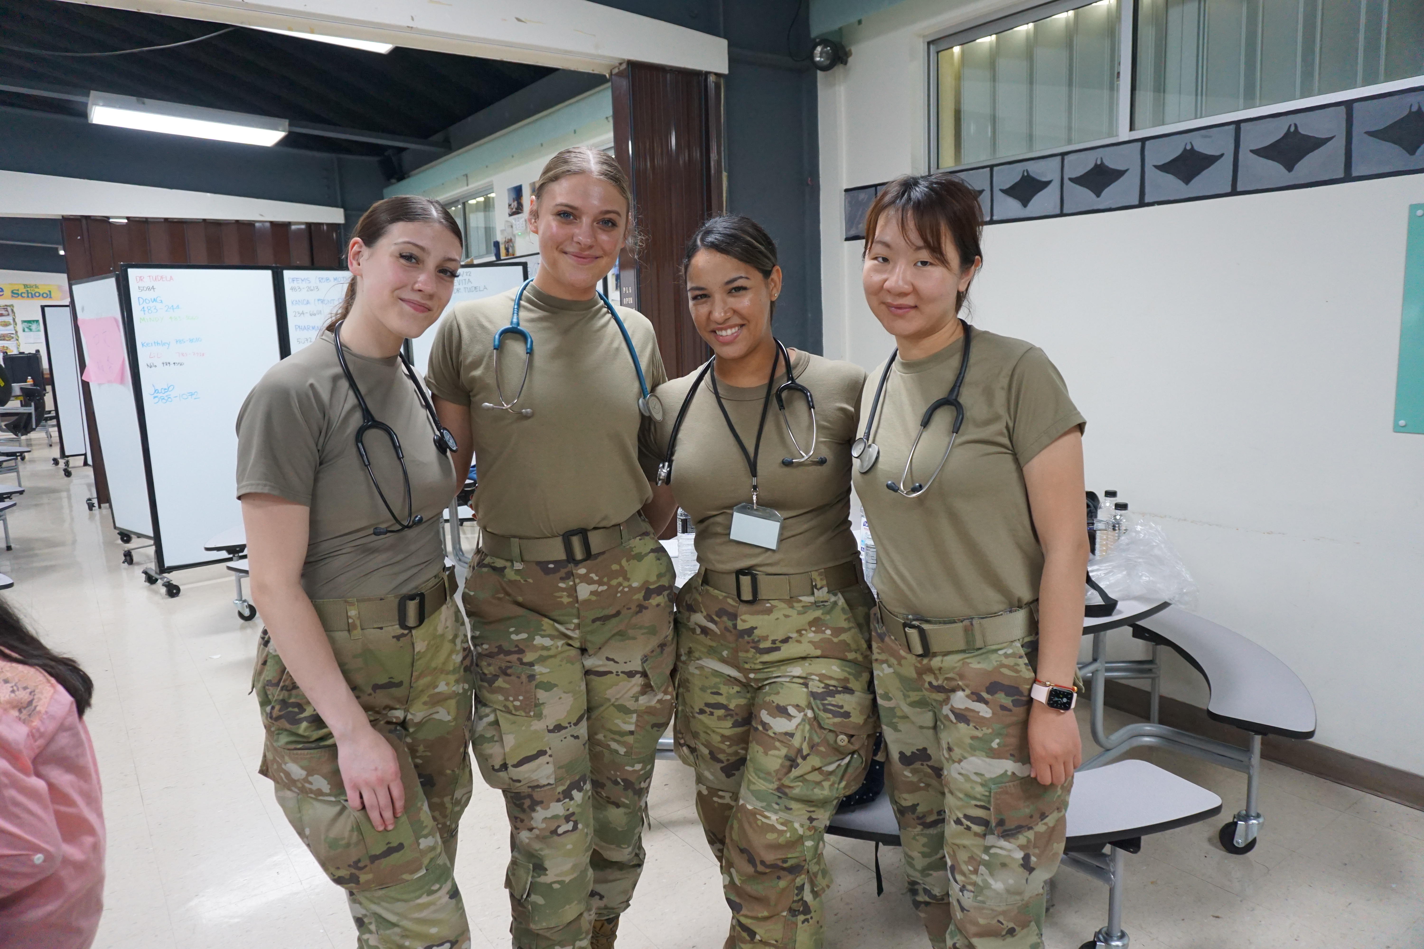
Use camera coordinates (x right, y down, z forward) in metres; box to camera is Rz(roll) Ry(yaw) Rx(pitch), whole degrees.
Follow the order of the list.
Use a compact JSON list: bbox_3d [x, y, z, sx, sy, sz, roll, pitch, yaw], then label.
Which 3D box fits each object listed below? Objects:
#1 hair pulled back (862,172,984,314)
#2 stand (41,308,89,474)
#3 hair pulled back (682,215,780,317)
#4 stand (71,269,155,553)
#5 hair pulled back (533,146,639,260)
[{"bbox_3d":[0.317,-0.346,1.420,0.175,0.210,0.205,7,12,35],"label":"hair pulled back"},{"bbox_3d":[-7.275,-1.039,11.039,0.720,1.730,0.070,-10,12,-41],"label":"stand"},{"bbox_3d":[0.032,-0.348,1.580,0.162,0.180,0.200,-7,12,22],"label":"hair pulled back"},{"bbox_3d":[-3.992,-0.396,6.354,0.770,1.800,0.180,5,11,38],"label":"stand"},{"bbox_3d":[-0.211,-0.455,1.590,0.175,0.195,0.200,2,11,-13],"label":"hair pulled back"}]

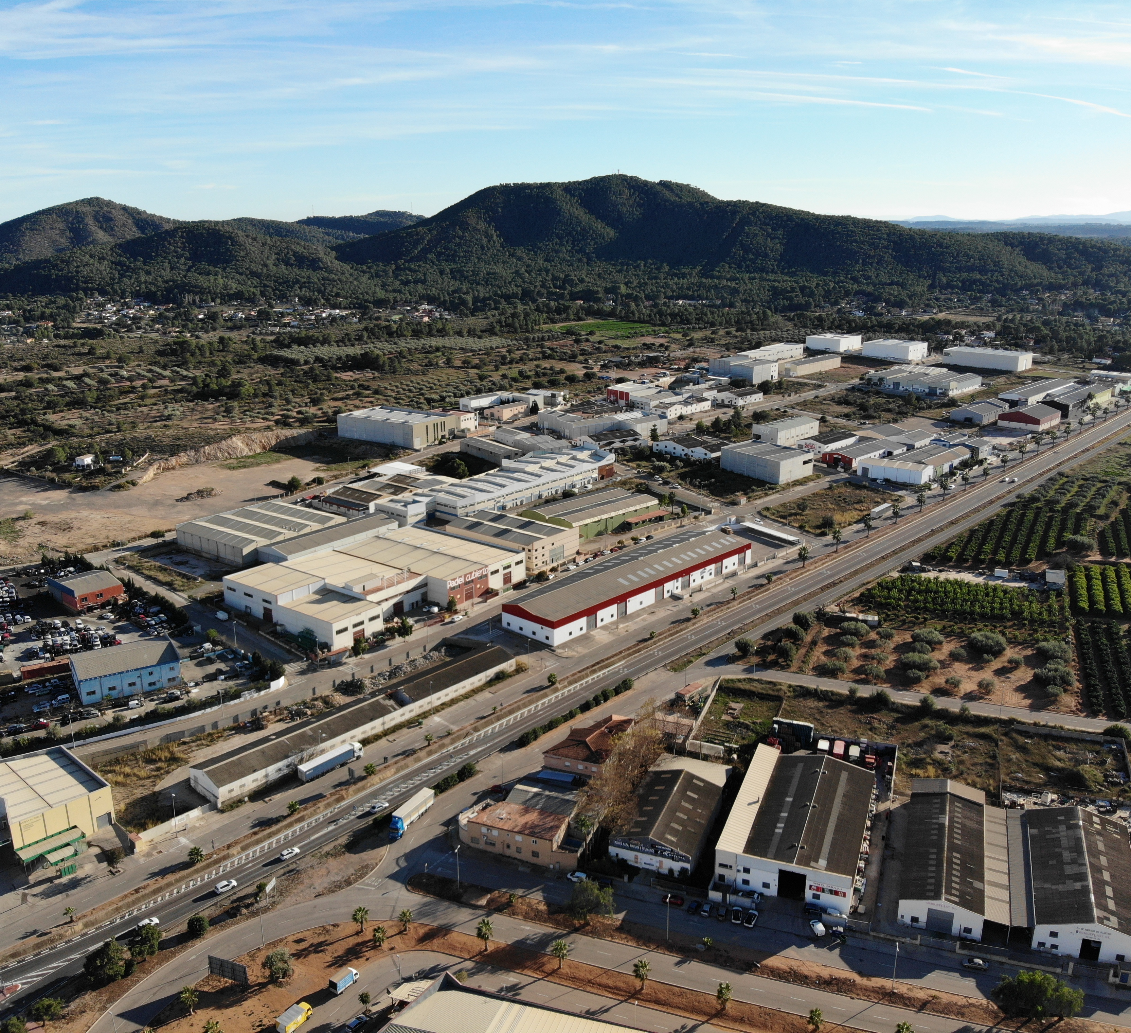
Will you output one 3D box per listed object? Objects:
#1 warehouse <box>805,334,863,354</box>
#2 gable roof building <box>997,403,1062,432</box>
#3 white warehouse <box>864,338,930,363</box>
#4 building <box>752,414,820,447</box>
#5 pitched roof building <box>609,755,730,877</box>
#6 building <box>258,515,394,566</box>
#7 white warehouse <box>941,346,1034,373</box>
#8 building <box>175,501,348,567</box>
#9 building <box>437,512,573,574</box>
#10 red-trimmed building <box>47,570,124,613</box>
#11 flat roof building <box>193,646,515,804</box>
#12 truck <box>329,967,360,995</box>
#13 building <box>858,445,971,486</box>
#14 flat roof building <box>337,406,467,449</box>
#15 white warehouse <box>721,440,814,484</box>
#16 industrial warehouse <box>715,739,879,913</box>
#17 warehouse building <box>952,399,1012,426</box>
[{"bbox_3d":[269.580,-174.670,957.380,35.540,11.000,48.550,14,21,38],"label":"warehouse"},{"bbox_3d":[268.468,-58.180,551.467,22.670,9.670,35.420,15,23,41],"label":"gable roof building"},{"bbox_3d":[310.220,-156.610,896.710,44.660,11.500,39.000,15,23,41],"label":"white warehouse"},{"bbox_3d":[122.988,-48.353,532.067,38.390,8.960,17.400,-15,22,-40],"label":"building"},{"bbox_3d":[22.910,61.120,201.340,17.000,6.600,33.000,7,18,21],"label":"pitched roof building"},{"bbox_3d":[-90.550,9.120,369.050,18.070,8.200,53.200,12,21,36],"label":"building"},{"bbox_3d":[328.701,-122.684,743.921,57.950,11.100,27.870,16,23,42],"label":"white warehouse"},{"bbox_3d":[-120.390,5.170,382.670,41.970,7.900,50.670,12,21,35],"label":"building"},{"bbox_3d":[-21.515,8.573,370.285,45.980,11.210,26.900,13,21,36],"label":"building"},{"bbox_3d":[-162.450,24.080,323.310,19.900,7.000,15.290,12,21,35],"label":"red-trimmed building"},{"bbox_3d":[-49.010,49.220,241.610,12.430,6.100,89.660,15,22,40],"label":"flat roof building"},{"bbox_3d":[-42.097,88.256,182.169,2.090,2.830,5.220,12,21,34],"label":"truck"},{"bbox_3d":[183.490,-28.270,499.290,33.390,7.500,60.000,15,23,41],"label":"building"},{"bbox_3d":[-94.510,-50.757,537.203,56.830,12.230,35.220,11,20,32],"label":"flat roof building"},{"bbox_3d":[99.167,-27.189,470.767,25.240,10.570,36.760,-14,22,-38],"label":"white warehouse"},{"bbox_3d":[50.914,66.111,207.574,26.580,8.830,42.060,7,18,22],"label":"industrial warehouse"},{"bbox_3d":[275.070,-70.010,632.190,20.200,8.600,54.020,14,22,39],"label":"warehouse building"}]

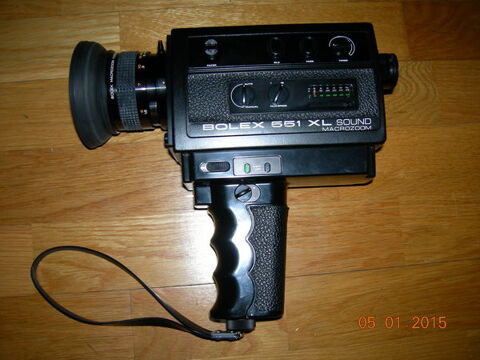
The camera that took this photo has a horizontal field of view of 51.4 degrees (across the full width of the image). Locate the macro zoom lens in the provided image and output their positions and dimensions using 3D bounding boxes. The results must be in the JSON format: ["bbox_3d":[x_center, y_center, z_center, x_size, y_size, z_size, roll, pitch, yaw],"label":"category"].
[{"bbox_3d":[-0.096,-0.069,0.406,0.070,0.084,0.085,-2,83,-5],"label":"macro zoom lens"}]

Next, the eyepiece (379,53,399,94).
[{"bbox_3d":[0.129,-0.092,0.431,0.018,0.034,0.034,-2,83,-5],"label":"eyepiece"}]

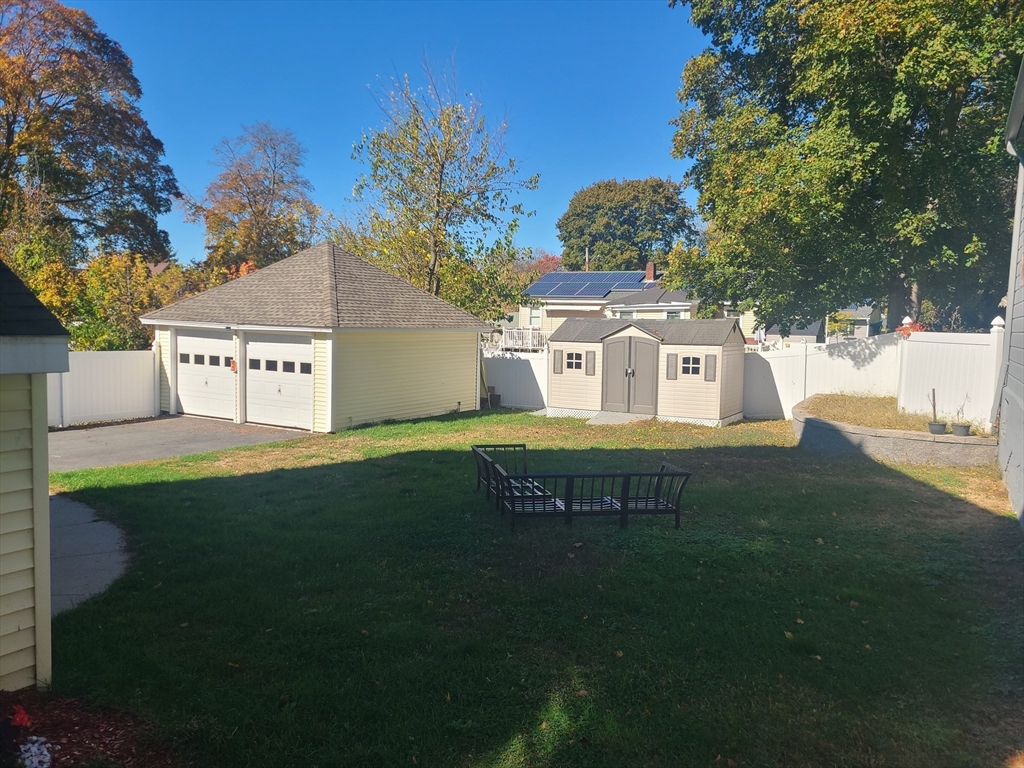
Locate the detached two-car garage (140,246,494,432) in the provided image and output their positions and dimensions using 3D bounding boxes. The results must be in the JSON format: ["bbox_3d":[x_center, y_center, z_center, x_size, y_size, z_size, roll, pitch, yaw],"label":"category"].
[{"bbox_3d":[-5.176,-1.561,21.360,6.800,4.660,6.450,3,5,30],"label":"detached two-car garage"}]

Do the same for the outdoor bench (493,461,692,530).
[{"bbox_3d":[0.989,1.417,9.773,2.344,0.715,0.856,0,4,-11],"label":"outdoor bench"}]

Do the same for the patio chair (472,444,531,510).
[{"bbox_3d":[-0.020,1.316,10.908,0.814,0.715,1.579,0,4,-11],"label":"patio chair"}]

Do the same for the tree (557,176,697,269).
[{"bbox_3d":[10.111,-10.551,69.396,12.742,16.069,12.742,1,4,0],"label":"tree"}]

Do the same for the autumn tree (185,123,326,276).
[{"bbox_3d":[-14.797,-8.031,44.545,8.308,13.919,8.308,1,4,0],"label":"autumn tree"}]

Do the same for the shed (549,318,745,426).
[{"bbox_3d":[3.504,-0.420,20.027,4.580,2.563,2.450,3,5,29],"label":"shed"}]

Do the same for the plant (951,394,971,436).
[{"bbox_3d":[8.366,0.565,14.394,0.350,0.770,0.332,3,5,30],"label":"plant"}]

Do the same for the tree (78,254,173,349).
[{"bbox_3d":[-13.518,-2.153,26.931,3.511,4.855,3.511,1,4,0],"label":"tree"}]

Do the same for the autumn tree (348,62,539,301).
[{"bbox_3d":[-2.522,-5.506,27.671,6.917,11.790,6.917,1,4,0],"label":"autumn tree"}]

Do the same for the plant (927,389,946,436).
[{"bbox_3d":[8.031,0.510,14.592,0.350,0.840,0.332,3,5,29],"label":"plant"}]

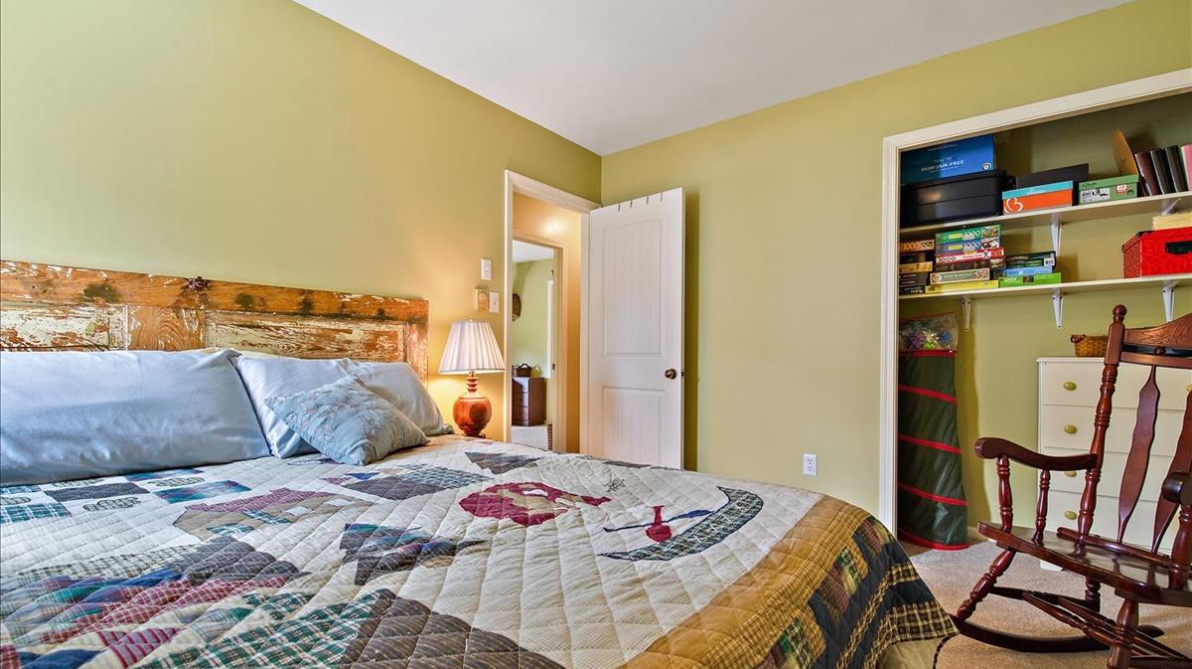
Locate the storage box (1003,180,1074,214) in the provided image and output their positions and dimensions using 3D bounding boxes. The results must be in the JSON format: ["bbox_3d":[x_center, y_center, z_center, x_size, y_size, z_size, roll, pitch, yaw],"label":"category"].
[{"bbox_3d":[2.302,-0.693,2.595,0.264,0.117,0.194,0,-2,39],"label":"storage box"}]

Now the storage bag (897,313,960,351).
[{"bbox_3d":[1.897,0.000,2.836,0.291,0.205,0.126,0,-2,39],"label":"storage bag"}]

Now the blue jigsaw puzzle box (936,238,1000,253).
[{"bbox_3d":[2.082,-0.485,2.770,0.275,0.049,0.242,0,-2,39],"label":"blue jigsaw puzzle box"}]

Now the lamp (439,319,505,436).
[{"bbox_3d":[-0.619,0.184,2.501,0.315,0.585,0.315,1,-1,0],"label":"lamp"}]

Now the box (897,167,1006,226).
[{"bbox_3d":[2.029,-0.737,2.829,0.533,0.235,0.291,0,-2,39],"label":"box"}]

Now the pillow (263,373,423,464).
[{"bbox_3d":[-0.831,0.287,1.716,0.390,0.136,0.378,35,14,10],"label":"pillow"}]

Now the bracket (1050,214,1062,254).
[{"bbox_3d":[2.406,-0.508,2.591,0.041,0.178,0.242,0,-2,39],"label":"bracket"}]

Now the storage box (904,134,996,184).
[{"bbox_3d":[2.009,-0.972,2.847,0.427,0.220,0.276,0,-2,39],"label":"storage box"}]

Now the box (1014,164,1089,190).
[{"bbox_3d":[2.392,-0.750,2.647,0.320,0.240,0.145,0,-2,39],"label":"box"}]

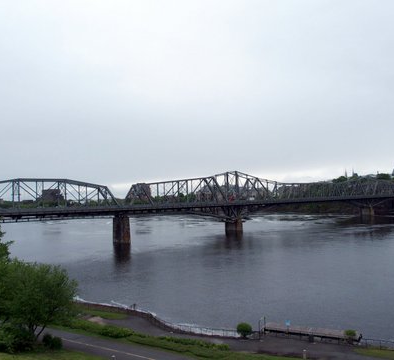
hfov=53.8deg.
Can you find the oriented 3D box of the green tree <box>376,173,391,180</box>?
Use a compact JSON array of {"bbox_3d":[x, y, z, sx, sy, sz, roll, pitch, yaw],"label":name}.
[{"bbox_3d":[213.730,-3.670,445.000,17.000,11.000,14.000,-2,-1,26],"label":"green tree"}]

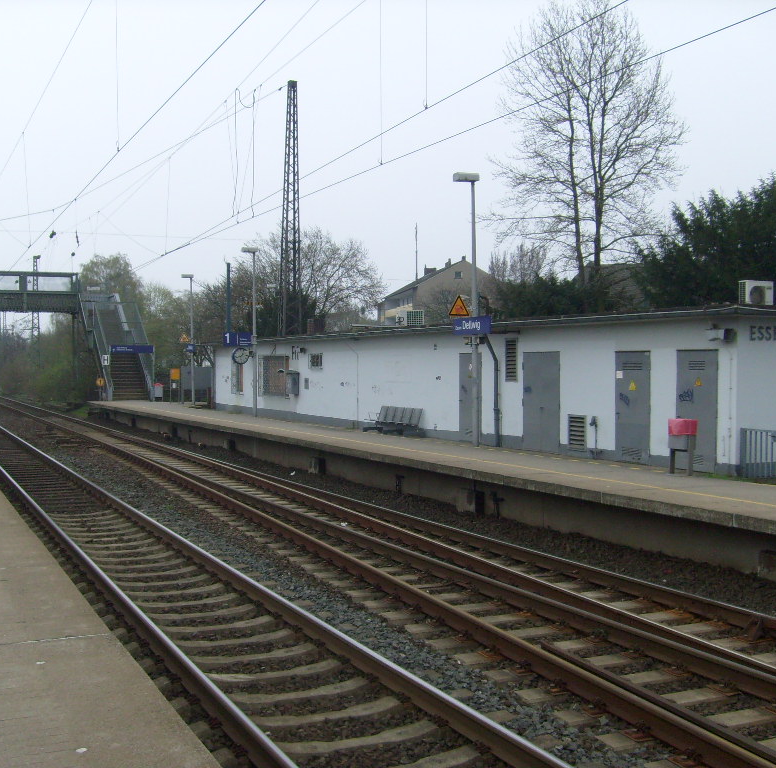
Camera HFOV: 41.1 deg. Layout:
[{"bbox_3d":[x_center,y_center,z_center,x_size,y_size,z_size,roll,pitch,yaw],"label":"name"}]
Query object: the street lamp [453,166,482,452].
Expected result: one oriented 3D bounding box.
[{"bbox_3d":[1.621,-1.529,21.250,0.500,5.650,0.240,-1,1,-25],"label":"street lamp"}]

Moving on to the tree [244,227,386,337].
[{"bbox_3d":[-4.108,-3.602,57.090,7.900,10.029,7.600,-1,1,-25],"label":"tree"}]

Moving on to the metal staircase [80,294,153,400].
[{"bbox_3d":[-15.826,-2.334,59.271,2.400,6.300,10.600,-1,1,-25],"label":"metal staircase"}]

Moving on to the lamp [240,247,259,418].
[{"bbox_3d":[-4.548,-1.675,34.000,0.500,5.650,0.240,-1,1,-25],"label":"lamp"}]

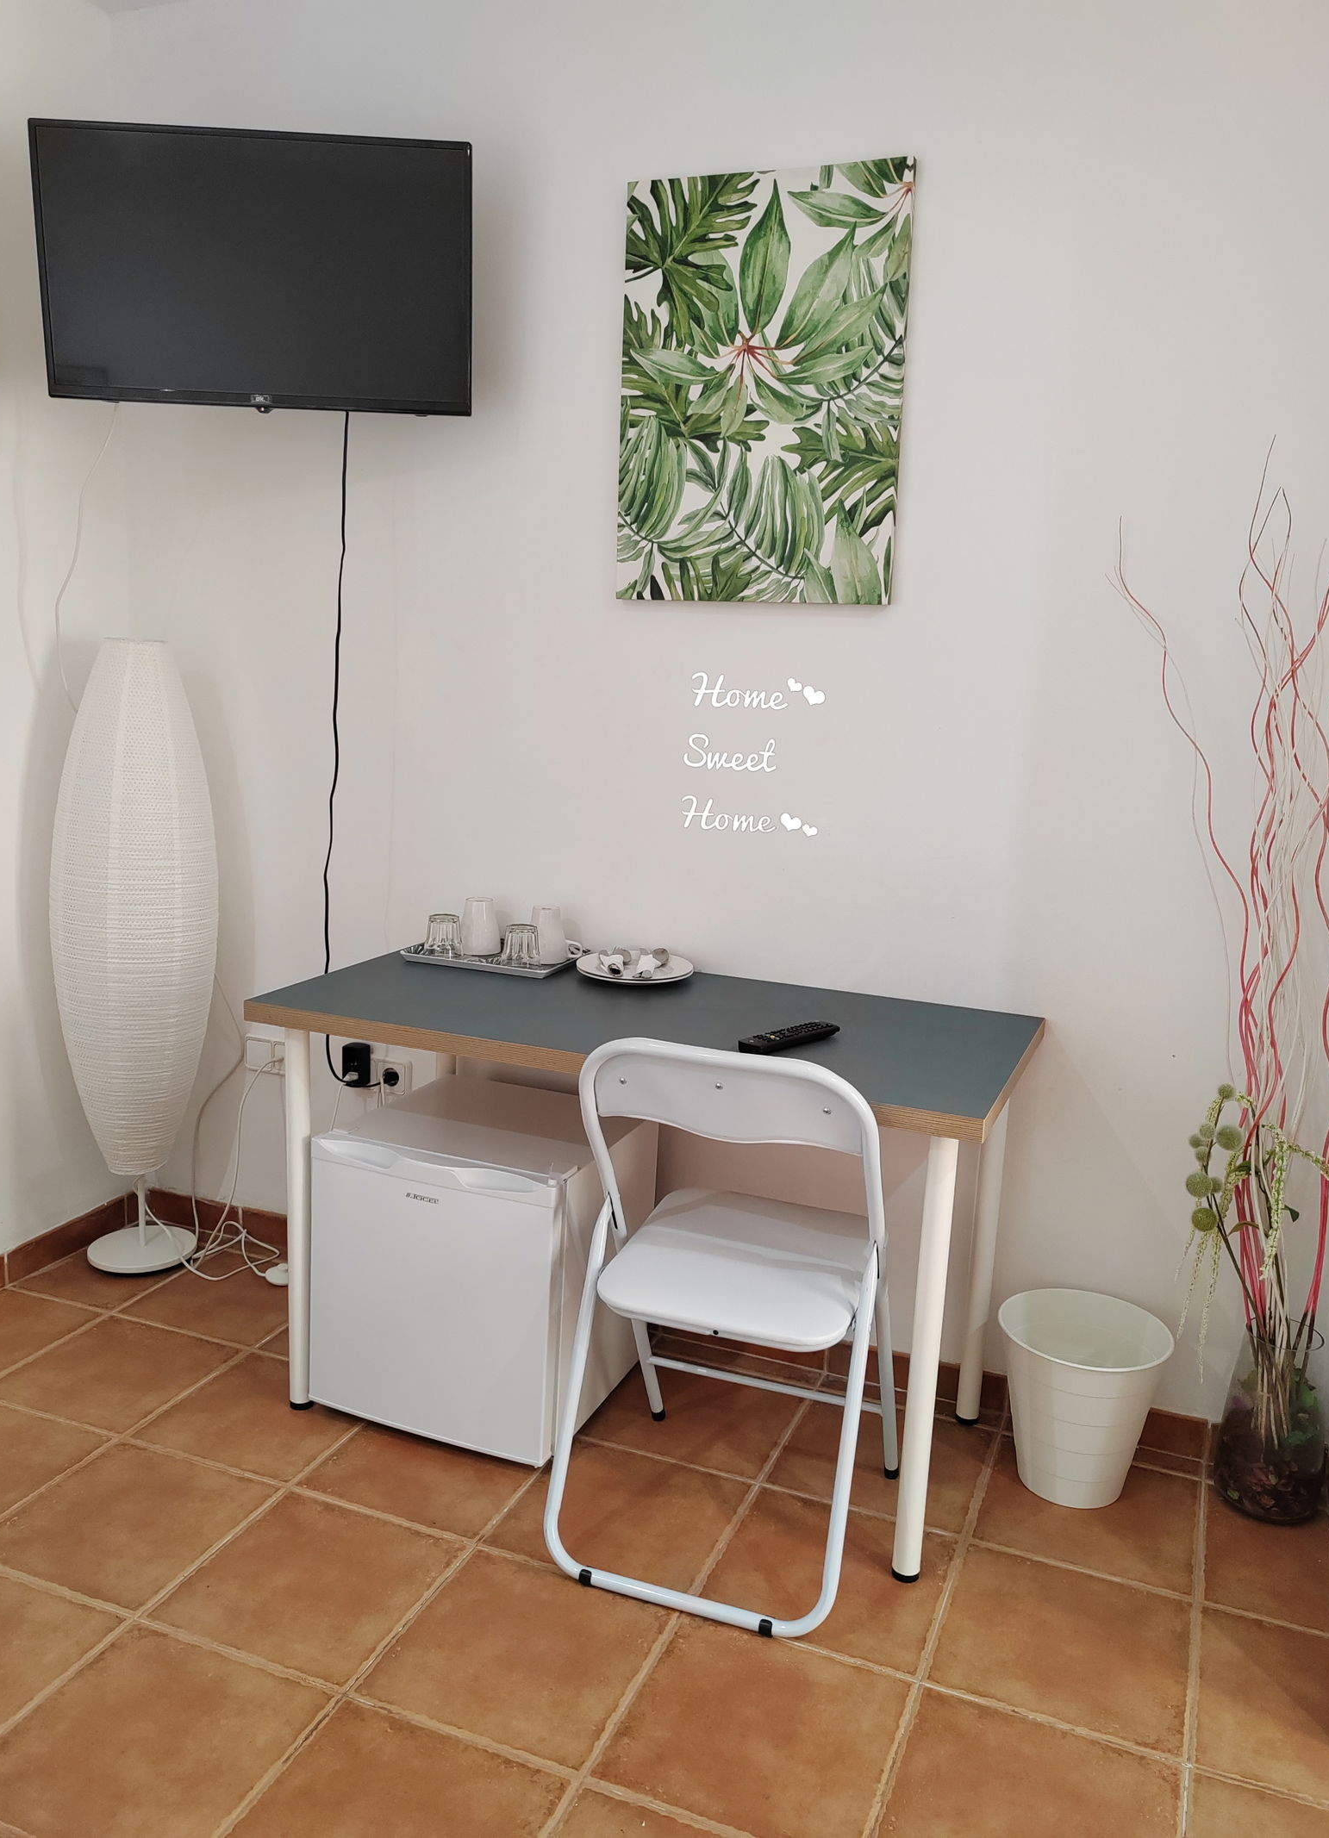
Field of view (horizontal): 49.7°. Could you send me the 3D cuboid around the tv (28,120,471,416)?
[{"bbox_3d":[-0.699,-1.118,2.491,0.732,0.435,0.070,2,16,-2],"label":"tv"}]

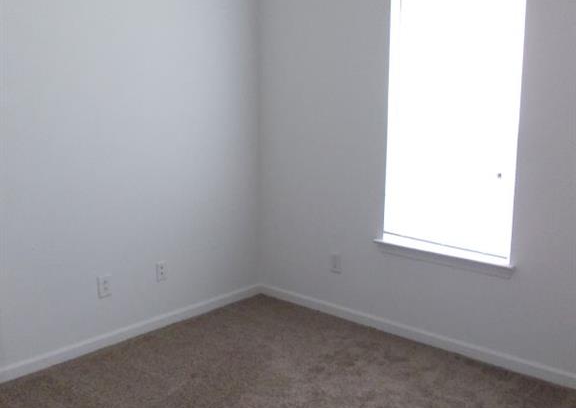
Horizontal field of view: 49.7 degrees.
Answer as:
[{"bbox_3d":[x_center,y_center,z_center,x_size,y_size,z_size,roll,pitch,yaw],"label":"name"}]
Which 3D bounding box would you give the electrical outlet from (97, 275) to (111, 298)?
[{"bbox_3d":[-1.001,0.453,3.410,0.012,0.119,0.076,9,14,40],"label":"electrical outlet"}]

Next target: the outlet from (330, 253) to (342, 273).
[{"bbox_3d":[0.301,0.368,3.899,0.076,0.119,0.012,9,14,40],"label":"outlet"}]

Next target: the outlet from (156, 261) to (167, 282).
[{"bbox_3d":[-0.745,0.403,3.698,0.012,0.119,0.076,9,14,40],"label":"outlet"}]

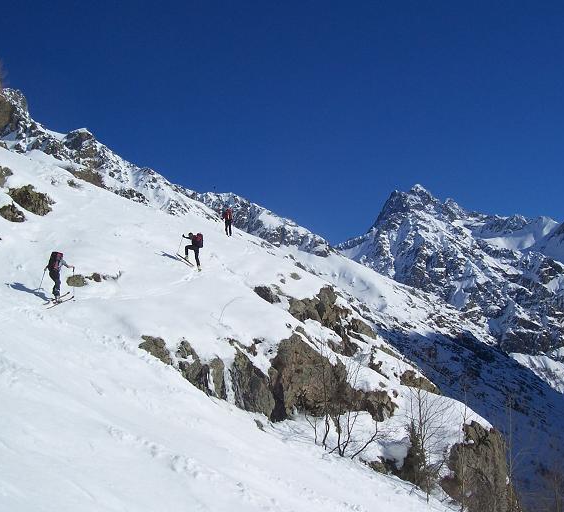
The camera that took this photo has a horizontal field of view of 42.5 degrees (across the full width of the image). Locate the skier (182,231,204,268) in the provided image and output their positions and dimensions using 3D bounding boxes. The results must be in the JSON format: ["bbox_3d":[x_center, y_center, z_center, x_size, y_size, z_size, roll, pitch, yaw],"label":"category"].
[{"bbox_3d":[-3.935,-0.199,32.000,0.800,1.650,0.600,-2,-4,22],"label":"skier"}]

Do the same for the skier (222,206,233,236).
[{"bbox_3d":[-3.194,-2.004,42.500,0.600,1.730,0.550,0,-4,6],"label":"skier"}]

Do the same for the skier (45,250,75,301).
[{"bbox_3d":[-7.523,0.692,24.500,0.720,1.720,0.780,-3,-5,38],"label":"skier"}]

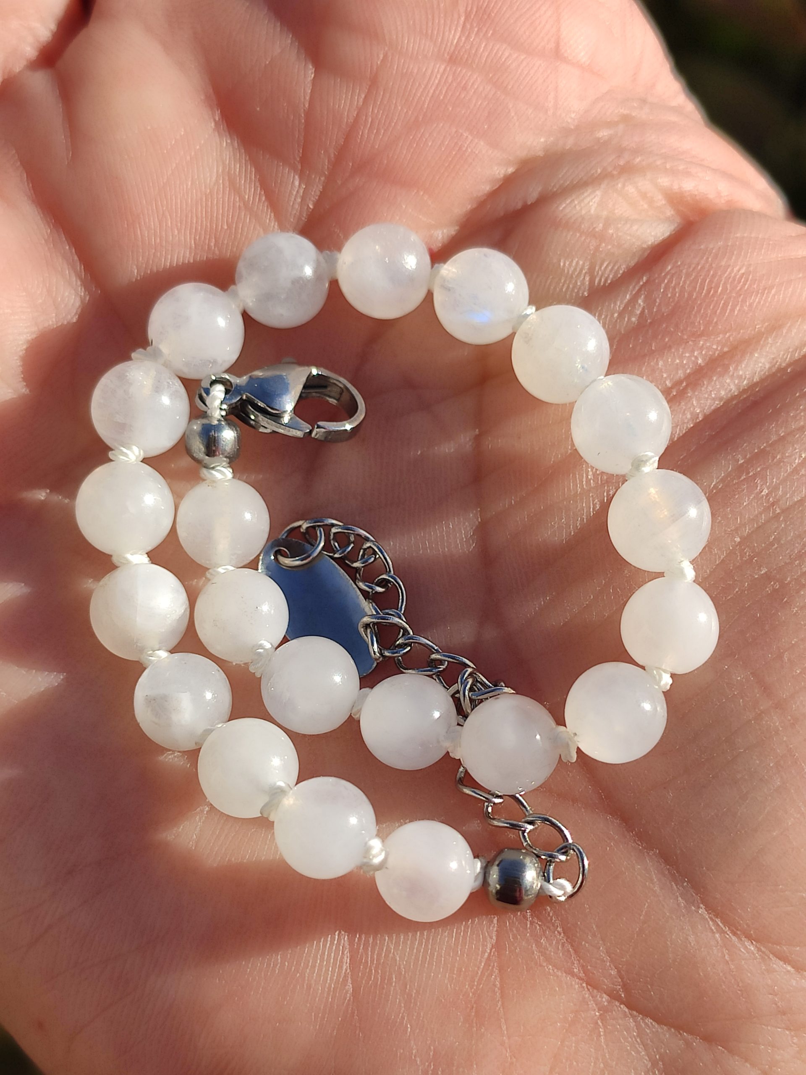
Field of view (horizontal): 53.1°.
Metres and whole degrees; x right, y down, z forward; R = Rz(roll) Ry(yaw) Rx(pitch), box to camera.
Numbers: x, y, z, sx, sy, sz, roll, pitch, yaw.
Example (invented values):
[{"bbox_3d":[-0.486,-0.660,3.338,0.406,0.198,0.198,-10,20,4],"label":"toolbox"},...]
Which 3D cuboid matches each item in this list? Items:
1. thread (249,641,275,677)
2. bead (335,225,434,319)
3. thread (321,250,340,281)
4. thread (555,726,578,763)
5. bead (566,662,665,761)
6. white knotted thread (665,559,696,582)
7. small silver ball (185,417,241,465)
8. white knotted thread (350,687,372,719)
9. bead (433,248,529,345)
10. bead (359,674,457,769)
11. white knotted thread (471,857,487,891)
[{"bbox_3d":[-0.012,0.010,0.067,0.002,0.002,0.003,37,65,0],"label":"thread"},{"bbox_3d":[-0.002,-0.022,0.068,0.008,0.008,0.008,0,60,0],"label":"bead"},{"bbox_3d":[-0.006,-0.023,0.068,0.002,0.002,0.003,-3,60,0],"label":"thread"},{"bbox_3d":[0.013,0.016,0.064,0.002,0.003,0.003,-12,66,-5],"label":"thread"},{"bbox_3d":[0.013,0.011,0.051,0.006,0.006,0.006,0,70,0],"label":"bead"},{"bbox_3d":[0.022,0.003,0.063,0.003,0.002,0.002,-9,66,-4],"label":"white knotted thread"},{"bbox_3d":[-0.013,-0.007,0.055,0.004,0.004,0.003,2,102,0],"label":"small silver ball"},{"bbox_3d":[-0.003,0.013,0.065,0.002,0.003,0.003,17,66,8],"label":"white knotted thread"},{"bbox_3d":[0.006,-0.019,0.065,0.008,0.008,0.008,0,73,0],"label":"bead"},{"bbox_3d":[0.000,0.015,0.065,0.008,0.008,0.008,0,65,0],"label":"bead"},{"bbox_3d":[0.006,0.026,0.064,0.002,0.003,0.003,5,65,2],"label":"white knotted thread"}]

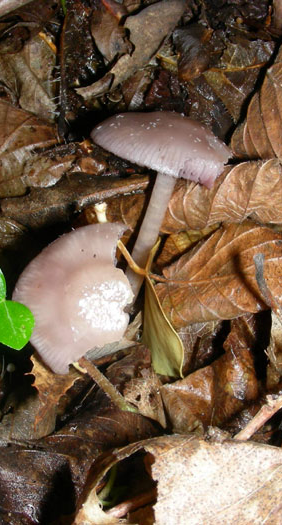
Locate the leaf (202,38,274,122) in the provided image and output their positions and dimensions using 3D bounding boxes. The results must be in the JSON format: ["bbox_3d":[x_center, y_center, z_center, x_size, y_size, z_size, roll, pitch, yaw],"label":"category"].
[{"bbox_3d":[0.047,-0.086,0.364,0.041,0.012,0.043,-38,63,-23],"label":"leaf"}]

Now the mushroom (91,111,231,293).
[{"bbox_3d":[0.005,-0.018,0.284,0.048,0.069,0.047,12,31,0],"label":"mushroom"}]

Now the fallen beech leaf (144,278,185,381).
[{"bbox_3d":[0.006,0.023,0.273,0.015,0.012,0.041,-17,60,7],"label":"fallen beech leaf"}]

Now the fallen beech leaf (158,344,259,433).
[{"bbox_3d":[0.025,0.043,0.265,0.035,0.016,0.031,-6,56,0],"label":"fallen beech leaf"}]

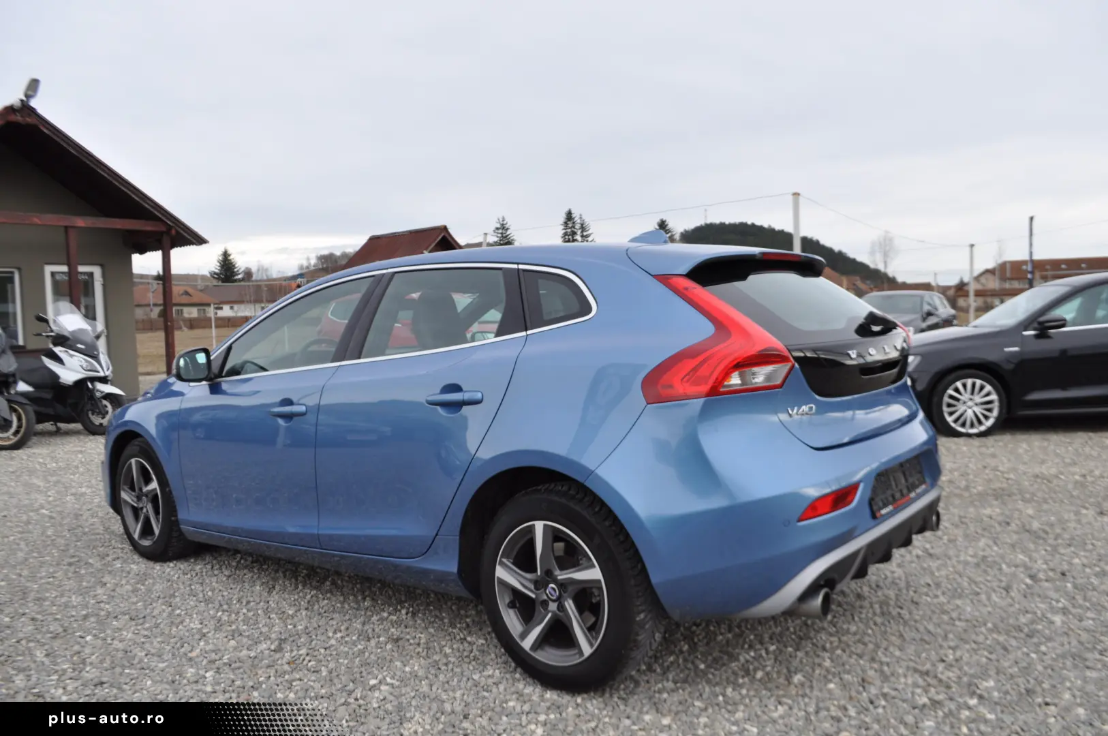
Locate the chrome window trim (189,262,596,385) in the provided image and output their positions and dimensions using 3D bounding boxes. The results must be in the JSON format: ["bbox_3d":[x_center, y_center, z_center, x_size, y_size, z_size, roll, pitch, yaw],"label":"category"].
[{"bbox_3d":[-0.751,-0.154,3.249,2.300,0.465,0.260,0,3,39],"label":"chrome window trim"}]

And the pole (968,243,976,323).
[{"bbox_3d":[28.047,-5.411,55.637,0.310,5.801,0.310,-2,3,0],"label":"pole"}]

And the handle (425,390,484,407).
[{"bbox_3d":[-0.336,0.101,2.750,0.253,0.046,0.050,0,3,39],"label":"handle"}]

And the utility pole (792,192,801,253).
[{"bbox_3d":[9.161,-3.624,31.138,0.280,5.856,0.280,-2,3,0],"label":"utility pole"}]

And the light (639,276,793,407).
[{"bbox_3d":[0.405,-0.090,2.325,0.460,0.375,0.300,0,3,39],"label":"light"}]

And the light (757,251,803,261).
[{"bbox_3d":[0.788,-0.388,2.898,0.037,0.027,0.345,0,3,39],"label":"light"}]

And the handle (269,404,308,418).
[{"bbox_3d":[-1.052,0.170,3.291,0.245,0.048,0.050,0,3,39],"label":"handle"}]

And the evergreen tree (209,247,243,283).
[{"bbox_3d":[-45.398,-10.855,115.000,5.400,11.300,5.400,-2,3,0],"label":"evergreen tree"}]

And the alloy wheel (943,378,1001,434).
[{"bbox_3d":[3.699,0.334,7.450,0.487,0.487,0.200,-2,3,2],"label":"alloy wheel"}]

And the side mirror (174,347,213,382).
[{"bbox_3d":[-1.628,-0.012,3.692,0.130,0.152,0.200,0,3,39],"label":"side mirror"}]

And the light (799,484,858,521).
[{"bbox_3d":[0.783,0.380,2.370,0.250,0.073,0.035,-4,3,-31],"label":"light"}]

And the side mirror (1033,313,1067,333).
[{"bbox_3d":[4.365,-0.393,7.310,0.155,0.150,0.240,-2,3,2],"label":"side mirror"}]

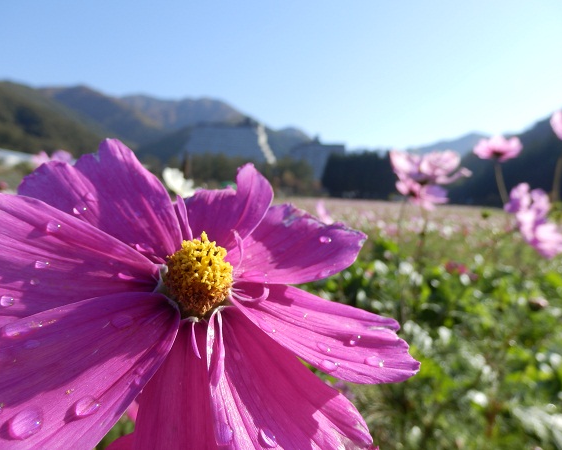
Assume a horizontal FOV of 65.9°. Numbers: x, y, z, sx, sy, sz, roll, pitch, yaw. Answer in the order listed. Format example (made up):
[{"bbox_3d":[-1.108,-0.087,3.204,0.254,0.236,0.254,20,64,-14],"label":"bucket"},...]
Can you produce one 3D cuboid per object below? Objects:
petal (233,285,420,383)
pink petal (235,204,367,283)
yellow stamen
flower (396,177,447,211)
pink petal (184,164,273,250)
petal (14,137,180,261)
[{"bbox_3d":[0.009,0.022,0.089,0.041,0.016,0.007,16,-37,2],"label":"petal"},{"bbox_3d":[0.004,0.003,0.099,0.033,0.021,0.008,-14,-30,-16],"label":"pink petal"},{"bbox_3d":[-0.017,0.010,0.088,0.013,0.013,0.012,19,-37,0],"label":"yellow stamen"},{"bbox_3d":[0.178,-0.040,0.550,0.055,0.042,0.048,-1,5,-32],"label":"flower"},{"bbox_3d":[-0.012,-0.005,0.099,0.018,0.025,0.009,24,-25,2],"label":"pink petal"},{"bbox_3d":[-0.036,-0.004,0.092,0.025,0.034,0.009,-36,-11,-32],"label":"petal"}]

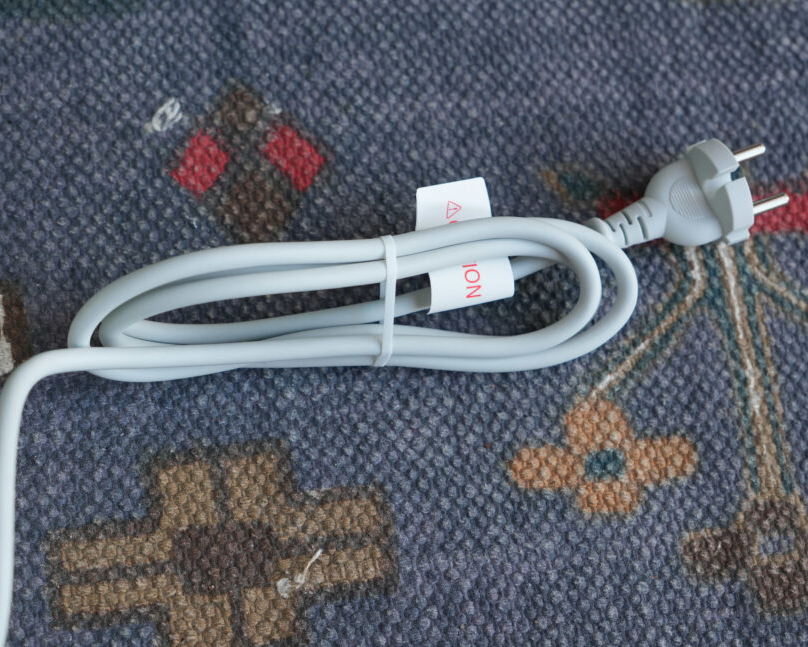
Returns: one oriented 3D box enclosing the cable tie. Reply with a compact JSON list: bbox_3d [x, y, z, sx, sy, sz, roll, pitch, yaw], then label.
[{"bbox_3d":[-0.005,-0.008,0.468,0.004,0.014,0.043,5,72,-8],"label":"cable tie"}]

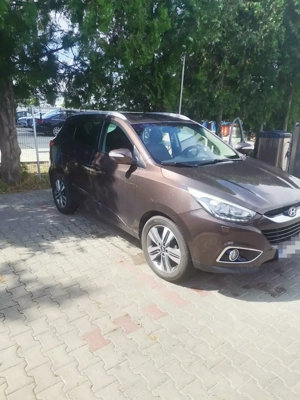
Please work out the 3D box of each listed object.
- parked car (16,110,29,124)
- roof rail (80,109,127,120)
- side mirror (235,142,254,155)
[{"bbox_3d":[-15.389,-9.360,34.500,4.300,1.520,1.800,-13,21,-41],"label":"parked car"},{"bbox_3d":[-0.746,-1.199,4.237,0.070,0.110,1.500,-11,19,-35],"label":"roof rail"},{"bbox_3d":[1.312,-0.720,4.200,0.250,0.165,0.130,-11,19,-35],"label":"side mirror"}]

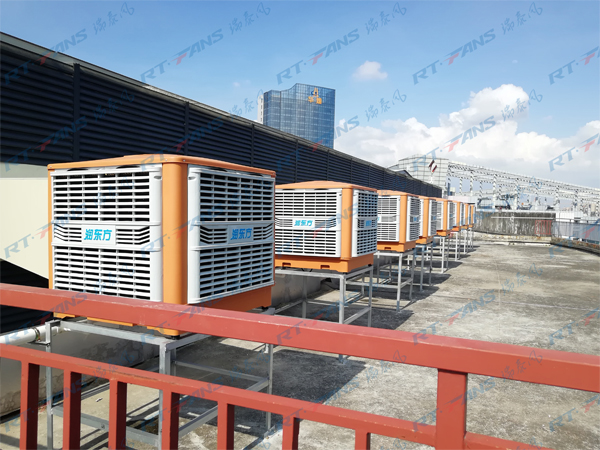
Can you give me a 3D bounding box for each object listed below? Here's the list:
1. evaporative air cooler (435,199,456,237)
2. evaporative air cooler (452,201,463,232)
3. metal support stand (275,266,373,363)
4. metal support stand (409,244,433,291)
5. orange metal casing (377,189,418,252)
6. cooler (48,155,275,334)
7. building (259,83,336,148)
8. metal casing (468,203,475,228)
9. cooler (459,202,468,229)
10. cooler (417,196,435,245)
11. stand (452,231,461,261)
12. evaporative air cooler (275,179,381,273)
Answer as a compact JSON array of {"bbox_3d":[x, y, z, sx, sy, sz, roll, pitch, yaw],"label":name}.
[{"bbox_3d":[3.565,-0.223,12.753,1.060,1.010,1.060,1,2,25],"label":"evaporative air cooler"},{"bbox_3d":[4.840,-0.313,15.511,1.060,1.010,1.060,1,2,25],"label":"evaporative air cooler"},{"bbox_3d":[0.271,0.988,5.723,0.938,0.926,1.081,2,2,25],"label":"metal support stand"},{"bbox_3d":[2.314,0.856,10.192,0.938,0.926,1.081,2,2,25],"label":"metal support stand"},{"bbox_3d":[1.420,-0.091,8.034,1.060,1.010,1.060,1,2,25],"label":"orange metal casing"},{"bbox_3d":[-0.850,0.057,3.069,1.060,1.010,1.060,1,2,26],"label":"cooler"},{"bbox_3d":[-2.000,-36.300,283.700,46.000,88.000,22.000,0,2,-30],"label":"building"},{"bbox_3d":[7.231,-0.463,20.881,1.030,1.018,1.030,2,2,25],"label":"metal casing"},{"bbox_3d":[6.091,-0.388,18.350,1.030,1.018,1.030,2,2,24],"label":"cooler"},{"bbox_3d":[2.294,-0.129,9.973,1.060,1.010,1.060,1,2,25],"label":"cooler"},{"bbox_3d":[5.175,0.743,16.744,1.020,0.980,1.080,2,2,25],"label":"stand"},{"bbox_3d":[0.281,-0.014,5.621,1.060,1.010,1.060,1,2,25],"label":"evaporative air cooler"}]

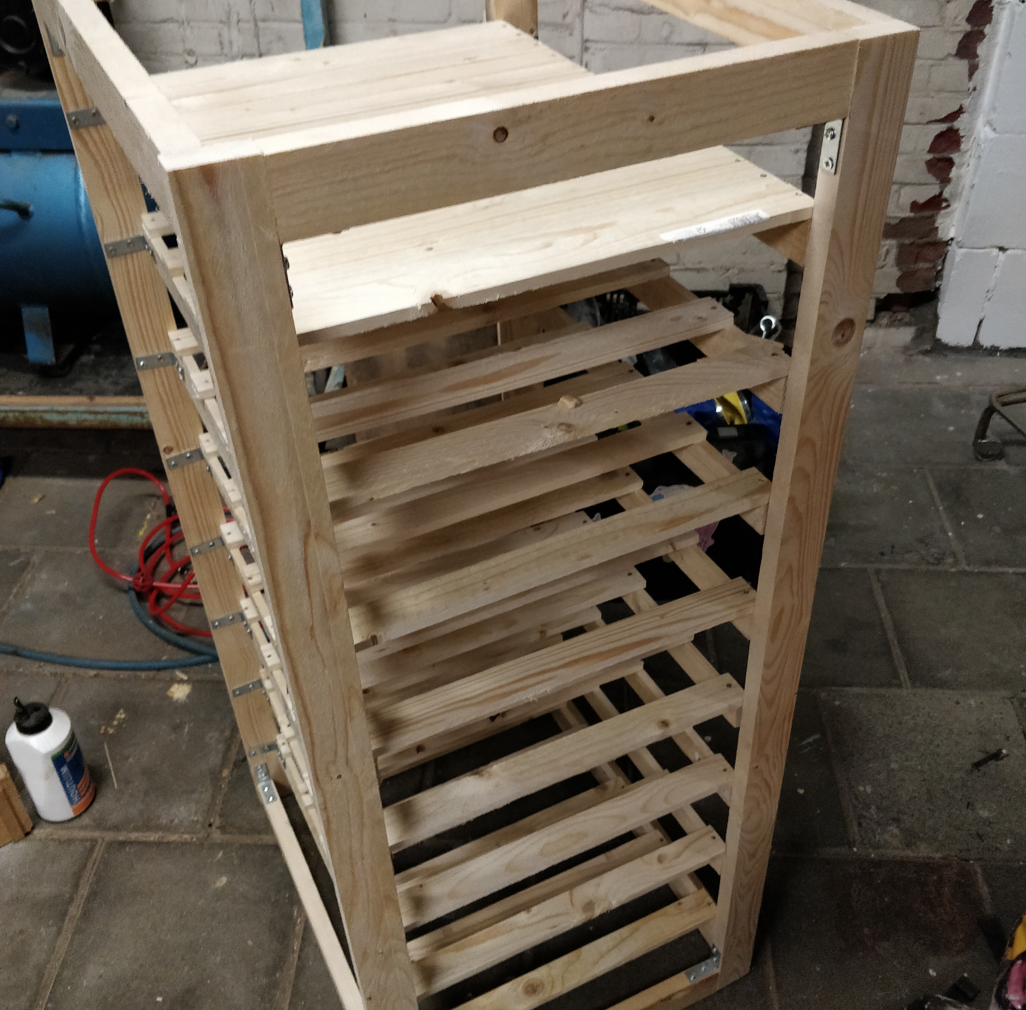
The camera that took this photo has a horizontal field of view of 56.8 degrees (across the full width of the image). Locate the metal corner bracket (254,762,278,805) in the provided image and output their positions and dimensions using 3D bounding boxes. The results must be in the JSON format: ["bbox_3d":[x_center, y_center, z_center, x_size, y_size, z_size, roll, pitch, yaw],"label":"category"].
[{"bbox_3d":[-0.365,0.412,1.402,0.015,0.041,0.040,-18,41,-16],"label":"metal corner bracket"}]

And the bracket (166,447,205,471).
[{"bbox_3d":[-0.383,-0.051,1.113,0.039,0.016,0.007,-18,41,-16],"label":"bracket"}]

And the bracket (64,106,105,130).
[{"bbox_3d":[-0.412,-0.375,0.932,0.041,0.016,0.038,-19,40,-21],"label":"bracket"}]

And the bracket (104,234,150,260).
[{"bbox_3d":[-0.406,-0.267,1.006,0.041,0.016,0.038,-19,40,-21],"label":"bracket"}]

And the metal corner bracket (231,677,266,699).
[{"bbox_3d":[-0.379,0.280,1.378,0.041,0.016,0.038,-19,40,-21],"label":"metal corner bracket"}]

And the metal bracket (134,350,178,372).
[{"bbox_3d":[-0.402,-0.154,1.082,0.041,0.016,0.038,-19,40,-21],"label":"metal bracket"}]

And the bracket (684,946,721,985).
[{"bbox_3d":[0.255,0.616,1.275,0.041,0.036,0.017,-19,40,-21],"label":"bracket"}]

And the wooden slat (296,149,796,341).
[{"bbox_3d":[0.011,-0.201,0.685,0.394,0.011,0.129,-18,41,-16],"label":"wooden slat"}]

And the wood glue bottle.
[{"bbox_3d":[-0.720,0.393,1.470,0.078,0.205,0.083,-5,37,-4],"label":"wood glue bottle"}]

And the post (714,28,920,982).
[{"bbox_3d":[0.273,0.162,0.979,0.054,1.175,0.025,-19,37,-22],"label":"post"}]

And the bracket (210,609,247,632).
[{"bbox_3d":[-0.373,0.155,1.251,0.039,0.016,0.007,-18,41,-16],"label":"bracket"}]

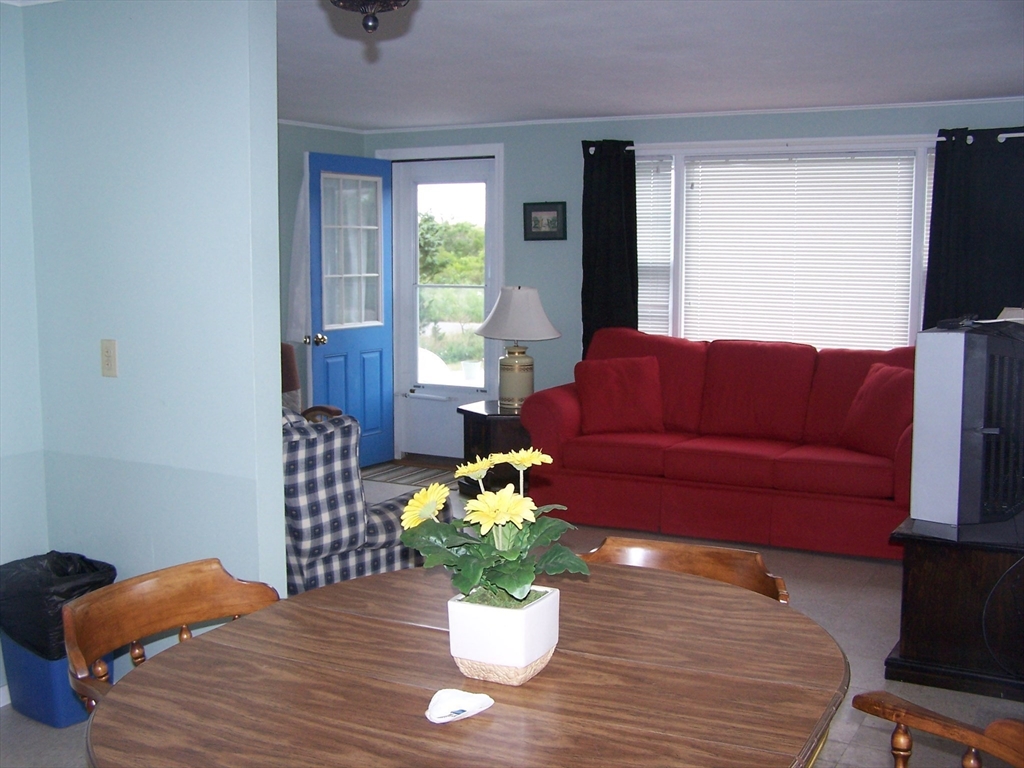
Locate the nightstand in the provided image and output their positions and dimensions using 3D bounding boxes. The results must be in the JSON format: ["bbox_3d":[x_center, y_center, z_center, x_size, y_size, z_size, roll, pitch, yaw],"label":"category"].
[{"bbox_3d":[0.015,0.394,6.720,0.680,0.510,0.600,0,7,-3],"label":"nightstand"}]

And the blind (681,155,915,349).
[{"bbox_3d":[1.590,-0.675,6.390,1.290,1.240,0.040,4,8,27],"label":"blind"}]

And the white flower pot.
[{"bbox_3d":[-0.011,0.410,1.853,0.138,0.131,0.138,3,7,26],"label":"white flower pot"}]

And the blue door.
[{"bbox_3d":[-1.039,-0.448,7.305,0.045,2.030,0.790,5,8,34],"label":"blue door"}]

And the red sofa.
[{"bbox_3d":[1.237,0.261,5.991,2.180,0.950,0.970,3,7,24],"label":"red sofa"}]

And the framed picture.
[{"bbox_3d":[0.201,-1.017,7.043,0.297,0.240,0.022,4,8,27],"label":"framed picture"}]

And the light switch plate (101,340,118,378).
[{"bbox_3d":[-1.240,-0.077,3.451,0.070,0.115,0.007,4,8,27],"label":"light switch plate"}]

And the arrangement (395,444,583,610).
[{"bbox_3d":[-0.020,0.232,1.832,0.310,0.260,0.280,0,7,0],"label":"arrangement"}]

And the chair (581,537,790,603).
[{"bbox_3d":[0.263,0.769,2.455,0.580,0.760,0.550,3,7,24],"label":"chair"}]

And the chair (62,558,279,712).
[{"bbox_3d":[-0.576,0.788,2.270,0.550,0.760,0.580,4,8,32],"label":"chair"}]

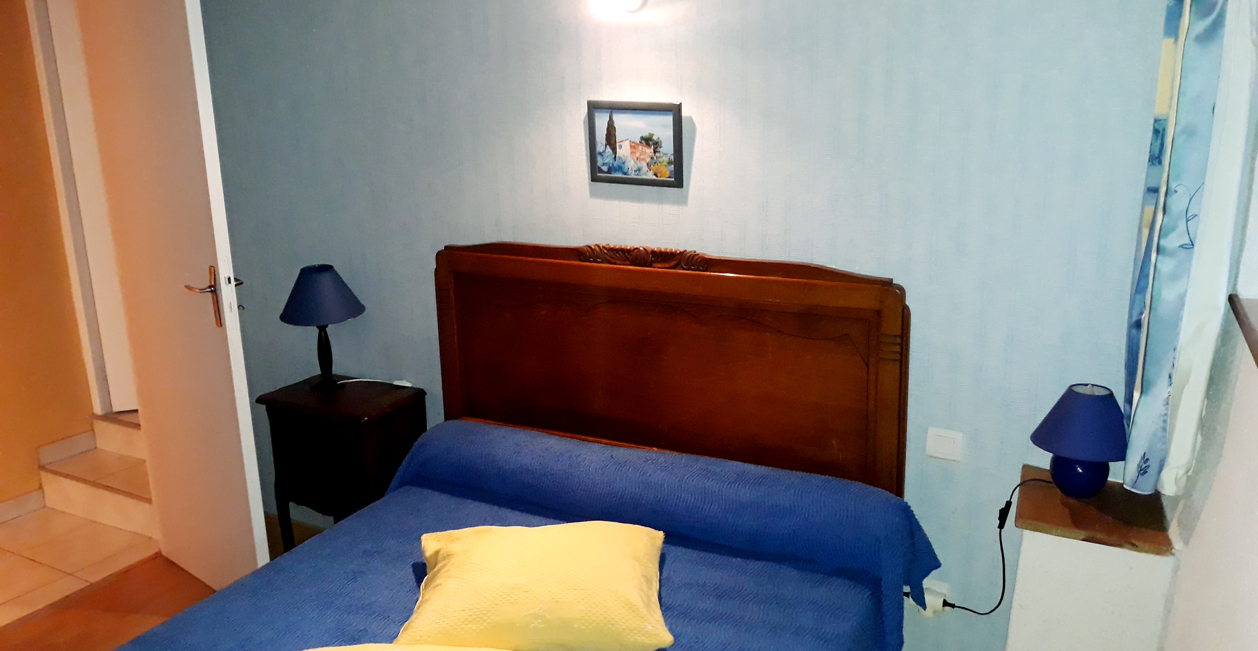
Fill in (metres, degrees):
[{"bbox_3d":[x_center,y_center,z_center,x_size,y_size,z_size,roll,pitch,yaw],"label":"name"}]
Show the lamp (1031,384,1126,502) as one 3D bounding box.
[{"bbox_3d":[1.016,0.258,2.196,0.203,0.247,0.203,6,16,28],"label":"lamp"}]

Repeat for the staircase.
[{"bbox_3d":[-2.030,0.597,4.062,0.800,0.310,0.430,6,16,28],"label":"staircase"}]

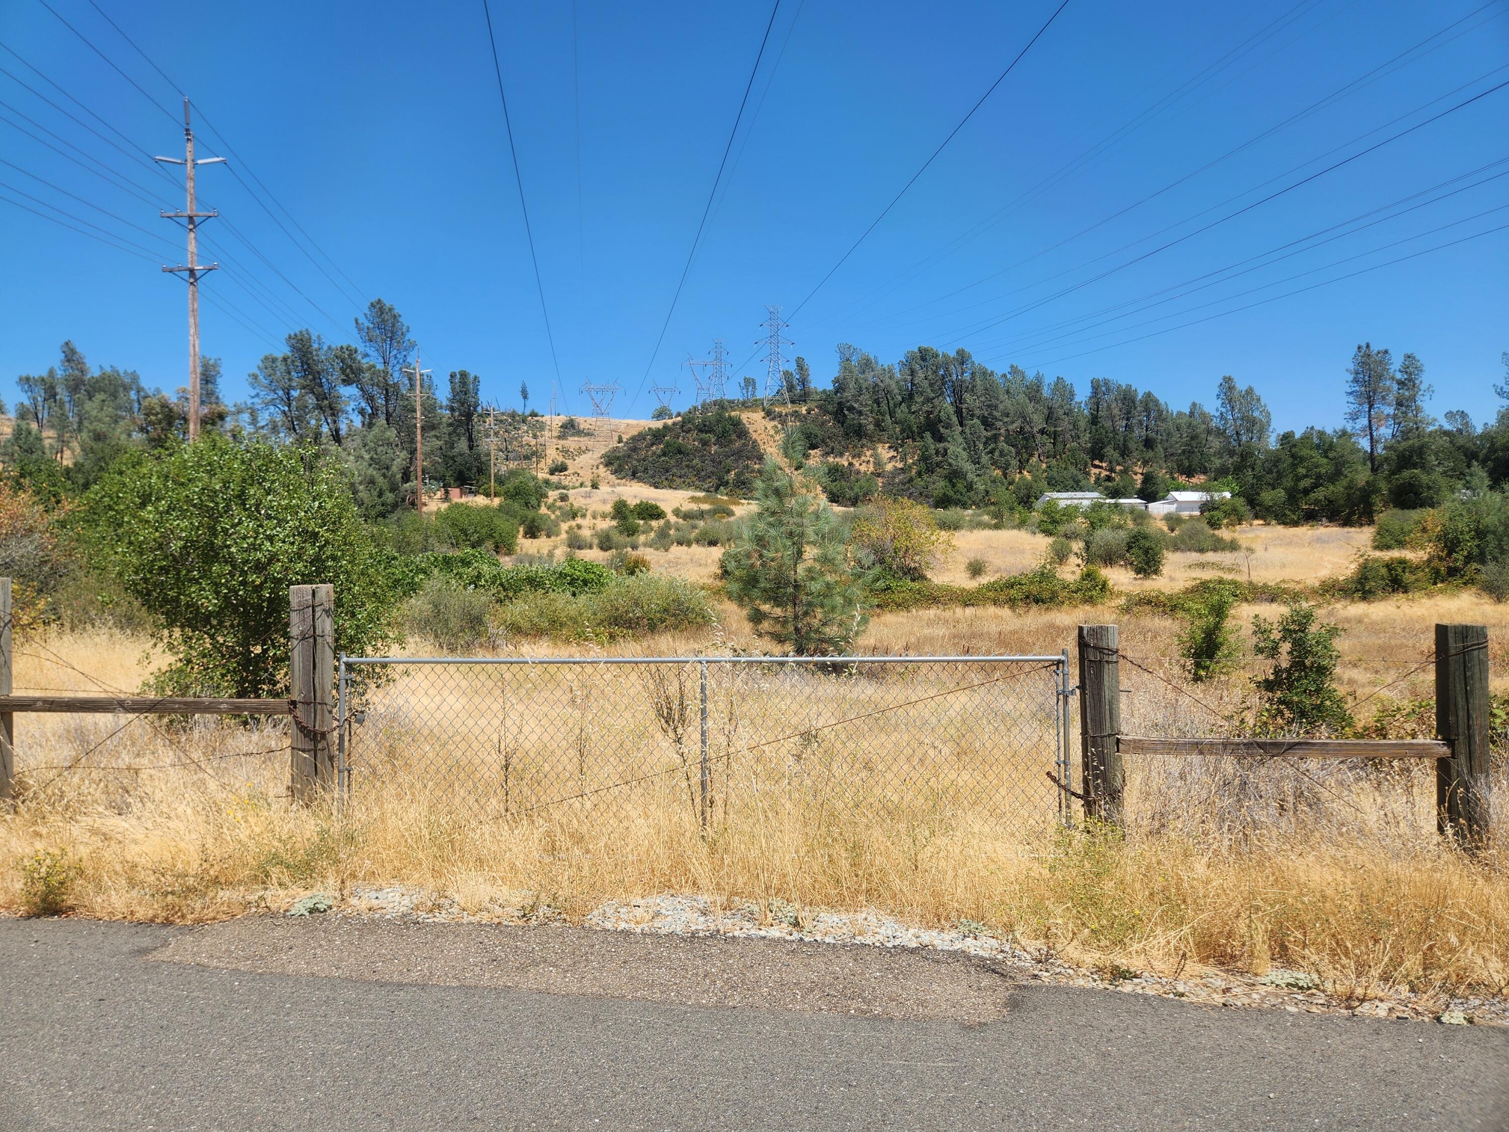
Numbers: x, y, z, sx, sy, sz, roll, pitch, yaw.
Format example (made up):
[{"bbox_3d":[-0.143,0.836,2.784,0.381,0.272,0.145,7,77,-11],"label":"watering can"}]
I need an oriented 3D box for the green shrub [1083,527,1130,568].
[{"bbox_3d":[15.443,-0.828,44.000,2.056,1.799,1.900,-1,1,0],"label":"green shrub"}]

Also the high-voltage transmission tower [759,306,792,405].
[{"bbox_3d":[6.790,-68.871,330.000,12.368,33.240,8.500,-1,1,0],"label":"high-voltage transmission tower"}]

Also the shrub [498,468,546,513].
[{"bbox_3d":[-26.008,-8.494,112.000,5.492,4.707,5.300,-1,1,0],"label":"shrub"}]

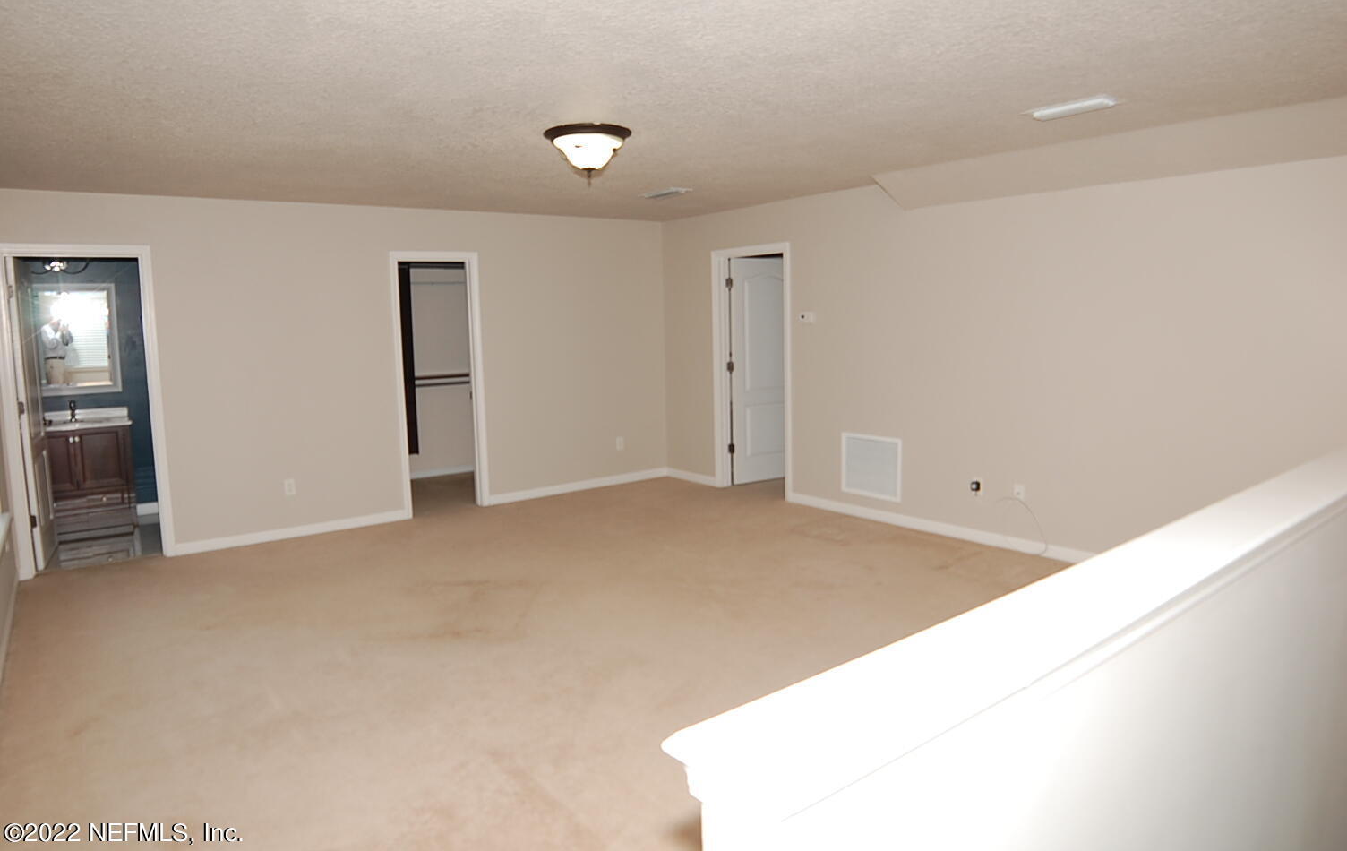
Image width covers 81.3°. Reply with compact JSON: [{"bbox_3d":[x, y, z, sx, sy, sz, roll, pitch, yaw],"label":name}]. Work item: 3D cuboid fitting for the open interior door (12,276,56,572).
[{"bbox_3d":[-4.313,-0.075,5.268,0.037,2.030,0.760,-6,8,-31],"label":"open interior door"}]

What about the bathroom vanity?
[{"bbox_3d":[-4.739,0.362,6.230,0.770,0.950,0.480,-7,8,-36],"label":"bathroom vanity"}]

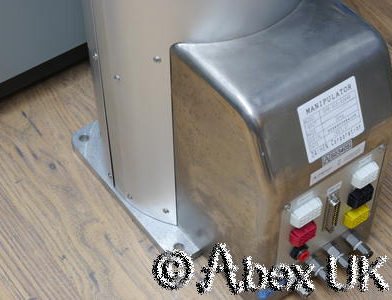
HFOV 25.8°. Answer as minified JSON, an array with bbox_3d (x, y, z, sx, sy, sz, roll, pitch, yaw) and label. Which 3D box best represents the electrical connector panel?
[{"bbox_3d":[0.132,0.069,0.803,0.128,0.122,0.022,-29,53,-23],"label":"electrical connector panel"}]

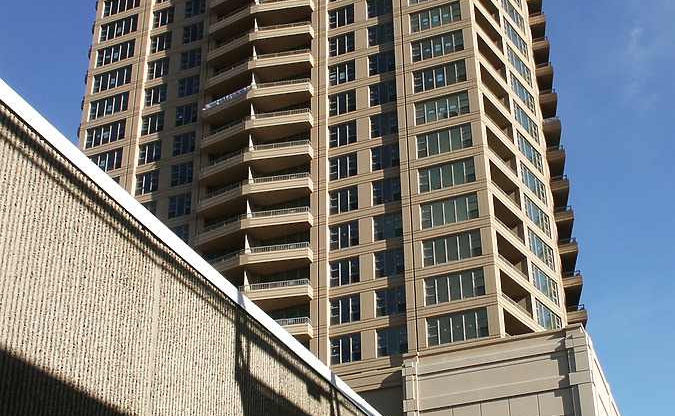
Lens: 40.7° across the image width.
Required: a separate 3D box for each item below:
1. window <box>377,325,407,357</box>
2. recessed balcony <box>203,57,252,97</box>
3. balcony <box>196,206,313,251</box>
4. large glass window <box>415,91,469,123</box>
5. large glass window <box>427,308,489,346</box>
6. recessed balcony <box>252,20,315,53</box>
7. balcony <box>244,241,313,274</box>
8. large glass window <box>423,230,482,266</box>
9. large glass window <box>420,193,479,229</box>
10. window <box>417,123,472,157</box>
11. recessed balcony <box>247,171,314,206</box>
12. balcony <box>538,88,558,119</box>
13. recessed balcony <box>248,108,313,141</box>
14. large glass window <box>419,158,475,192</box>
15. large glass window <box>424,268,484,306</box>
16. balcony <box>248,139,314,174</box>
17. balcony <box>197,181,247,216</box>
[{"bbox_3d":[4.018,9.504,64.290,2.480,2.050,0.200,-12,-30,20],"label":"window"},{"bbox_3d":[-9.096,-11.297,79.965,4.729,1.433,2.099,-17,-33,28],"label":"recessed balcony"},{"bbox_3d":[-6.620,1.460,69.980,9.780,1.380,2.280,-11,-30,20],"label":"balcony"},{"bbox_3d":[8.125,-7.718,70.618,4.300,2.050,0.200,-12,-30,20],"label":"large glass window"},{"bbox_3d":[8.215,8.179,62.053,4.300,2.050,0.200,-12,-30,20],"label":"large glass window"},{"bbox_3d":[-4.590,-14.560,77.850,5.020,1.380,1.780,-5,-29,9],"label":"recessed balcony"},{"bbox_3d":[-4.419,3.921,70.013,5.089,1.320,2.150,-6,-29,10],"label":"balcony"},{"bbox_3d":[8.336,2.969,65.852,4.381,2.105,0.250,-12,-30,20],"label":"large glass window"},{"bbox_3d":[8.185,0.257,66.314,4.300,2.050,0.200,-12,-30,20],"label":"large glass window"},{"bbox_3d":[8.139,-5.097,69.206,4.300,2.050,0.200,-12,-30,20],"label":"window"},{"bbox_3d":[-4.473,-1.460,72.676,5.060,1.320,2.150,-6,-29,10],"label":"recessed balcony"},{"bbox_3d":[19.132,-9.294,83.774,2.200,1.320,3.300,-12,-30,20],"label":"balcony"},{"bbox_3d":[-4.530,-6.710,73.640,5.020,1.380,1.780,-5,-29,9],"label":"recessed balcony"},{"bbox_3d":[8.100,-2.350,67.330,4.310,2.050,0.200,-11,-30,20],"label":"large glass window"},{"bbox_3d":[8.160,5.500,63.120,4.310,2.050,0.200,-11,-30,20],"label":"large glass window"},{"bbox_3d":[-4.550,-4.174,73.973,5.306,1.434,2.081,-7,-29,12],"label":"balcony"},{"bbox_3d":[-8.820,-0.630,72.320,4.720,1.380,1.680,-18,-33,29],"label":"balcony"}]

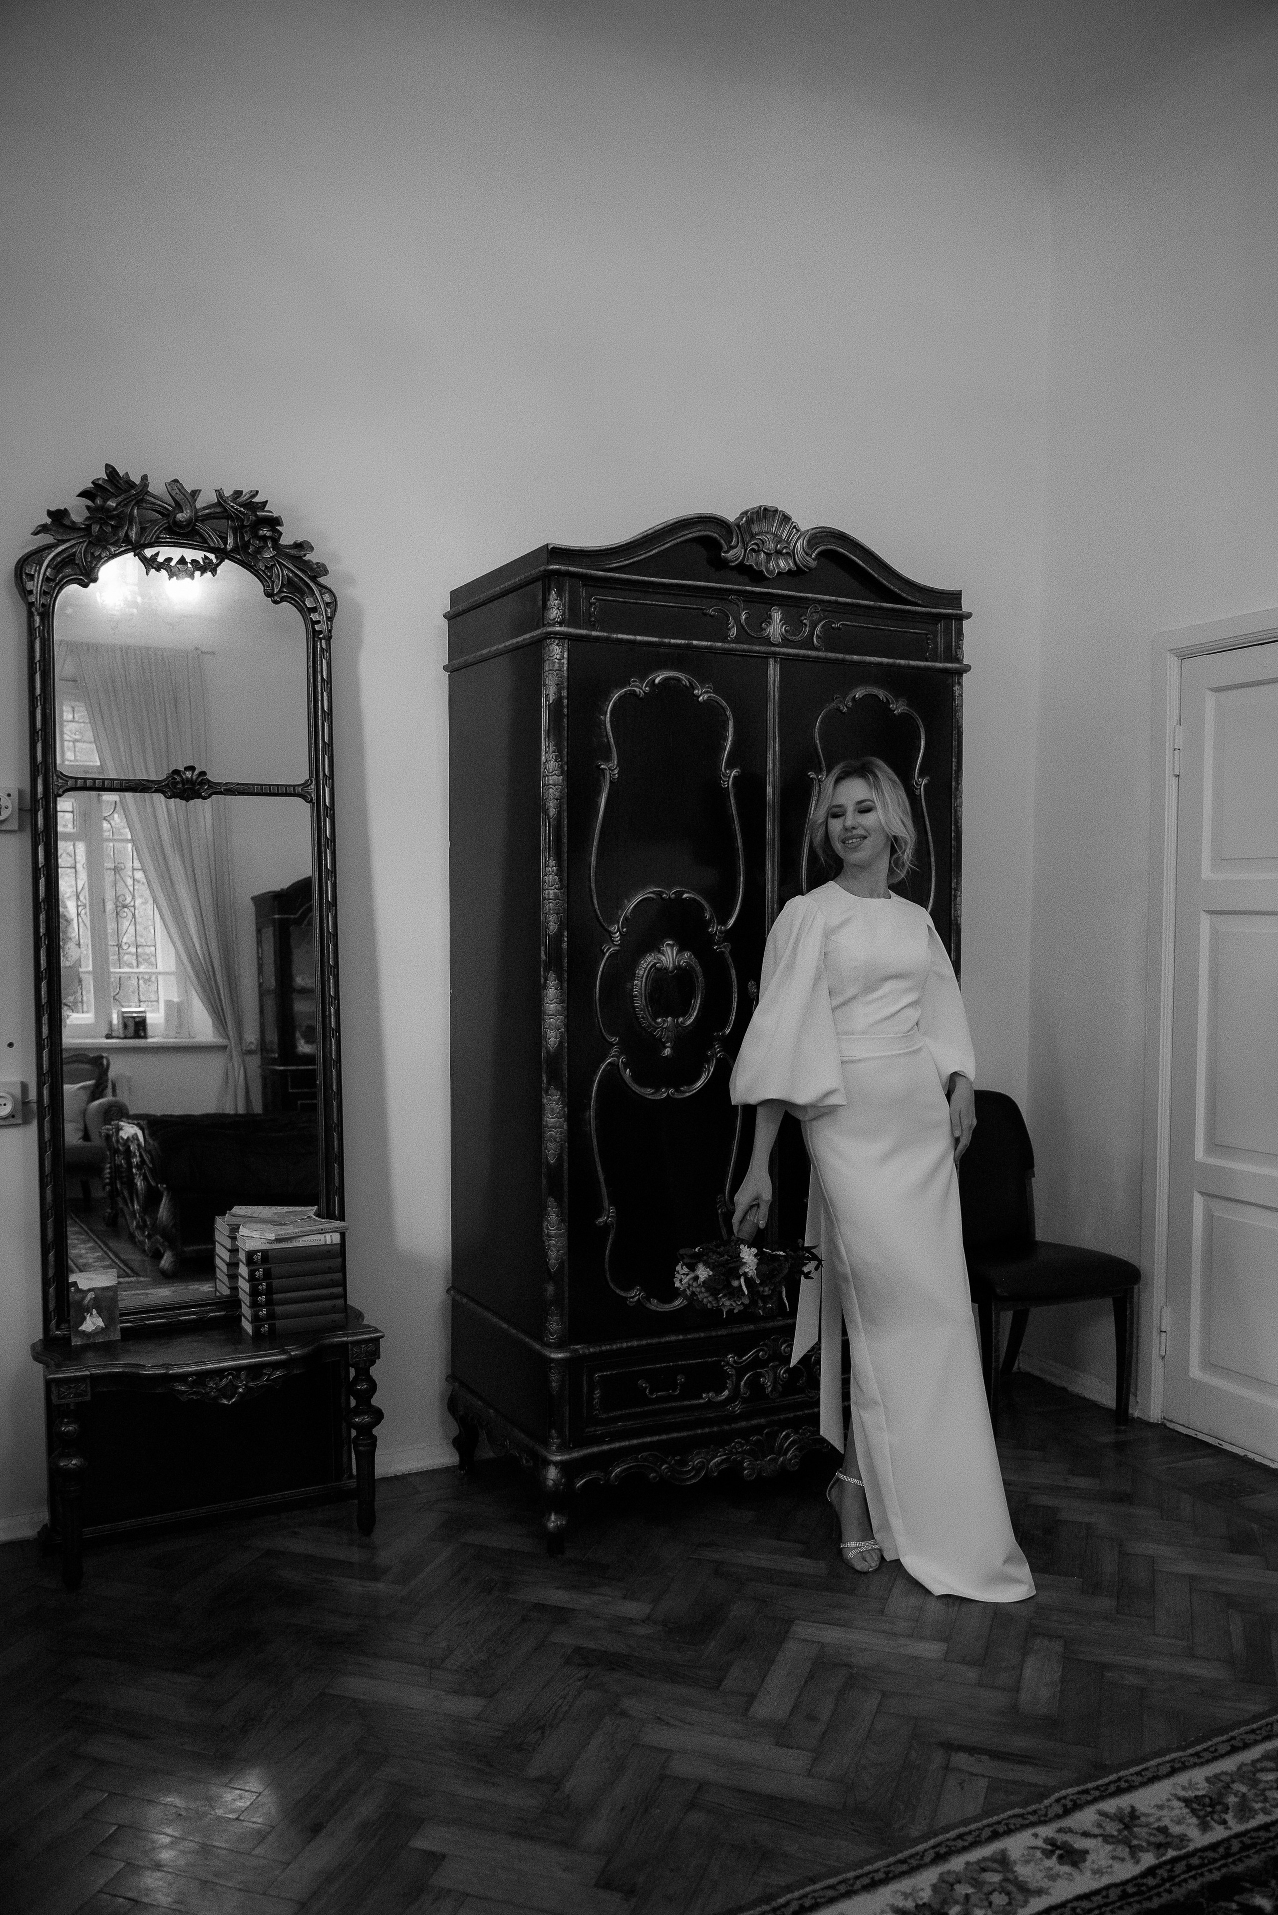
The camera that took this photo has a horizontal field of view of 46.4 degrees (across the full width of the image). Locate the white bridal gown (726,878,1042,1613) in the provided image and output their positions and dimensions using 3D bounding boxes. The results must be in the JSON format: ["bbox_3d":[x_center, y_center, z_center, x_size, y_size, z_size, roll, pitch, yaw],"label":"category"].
[{"bbox_3d":[0.527,0.560,3.230,0.570,1.475,0.480,0,2,-14],"label":"white bridal gown"}]

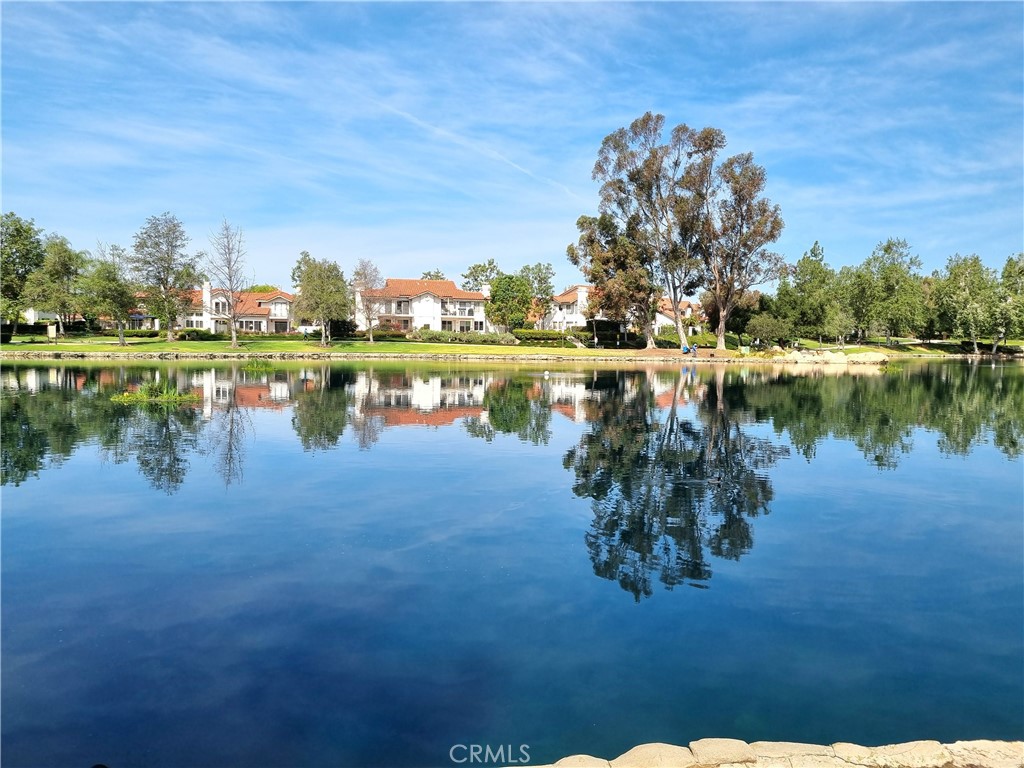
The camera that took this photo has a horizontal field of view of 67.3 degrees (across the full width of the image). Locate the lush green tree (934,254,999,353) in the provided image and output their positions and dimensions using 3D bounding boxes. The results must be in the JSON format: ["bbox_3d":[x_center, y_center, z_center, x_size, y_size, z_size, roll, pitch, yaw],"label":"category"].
[{"bbox_3d":[95.135,-16.662,160.376,13.080,20.590,14.500,1,3,0],"label":"lush green tree"}]

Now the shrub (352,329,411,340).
[{"bbox_3d":[-18.194,-6.902,107.250,7.930,1.670,2.200,0,3,-10],"label":"shrub"}]

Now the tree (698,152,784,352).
[{"bbox_3d":[30.010,-17.320,100.140,11.380,25.870,11.380,1,3,0],"label":"tree"}]

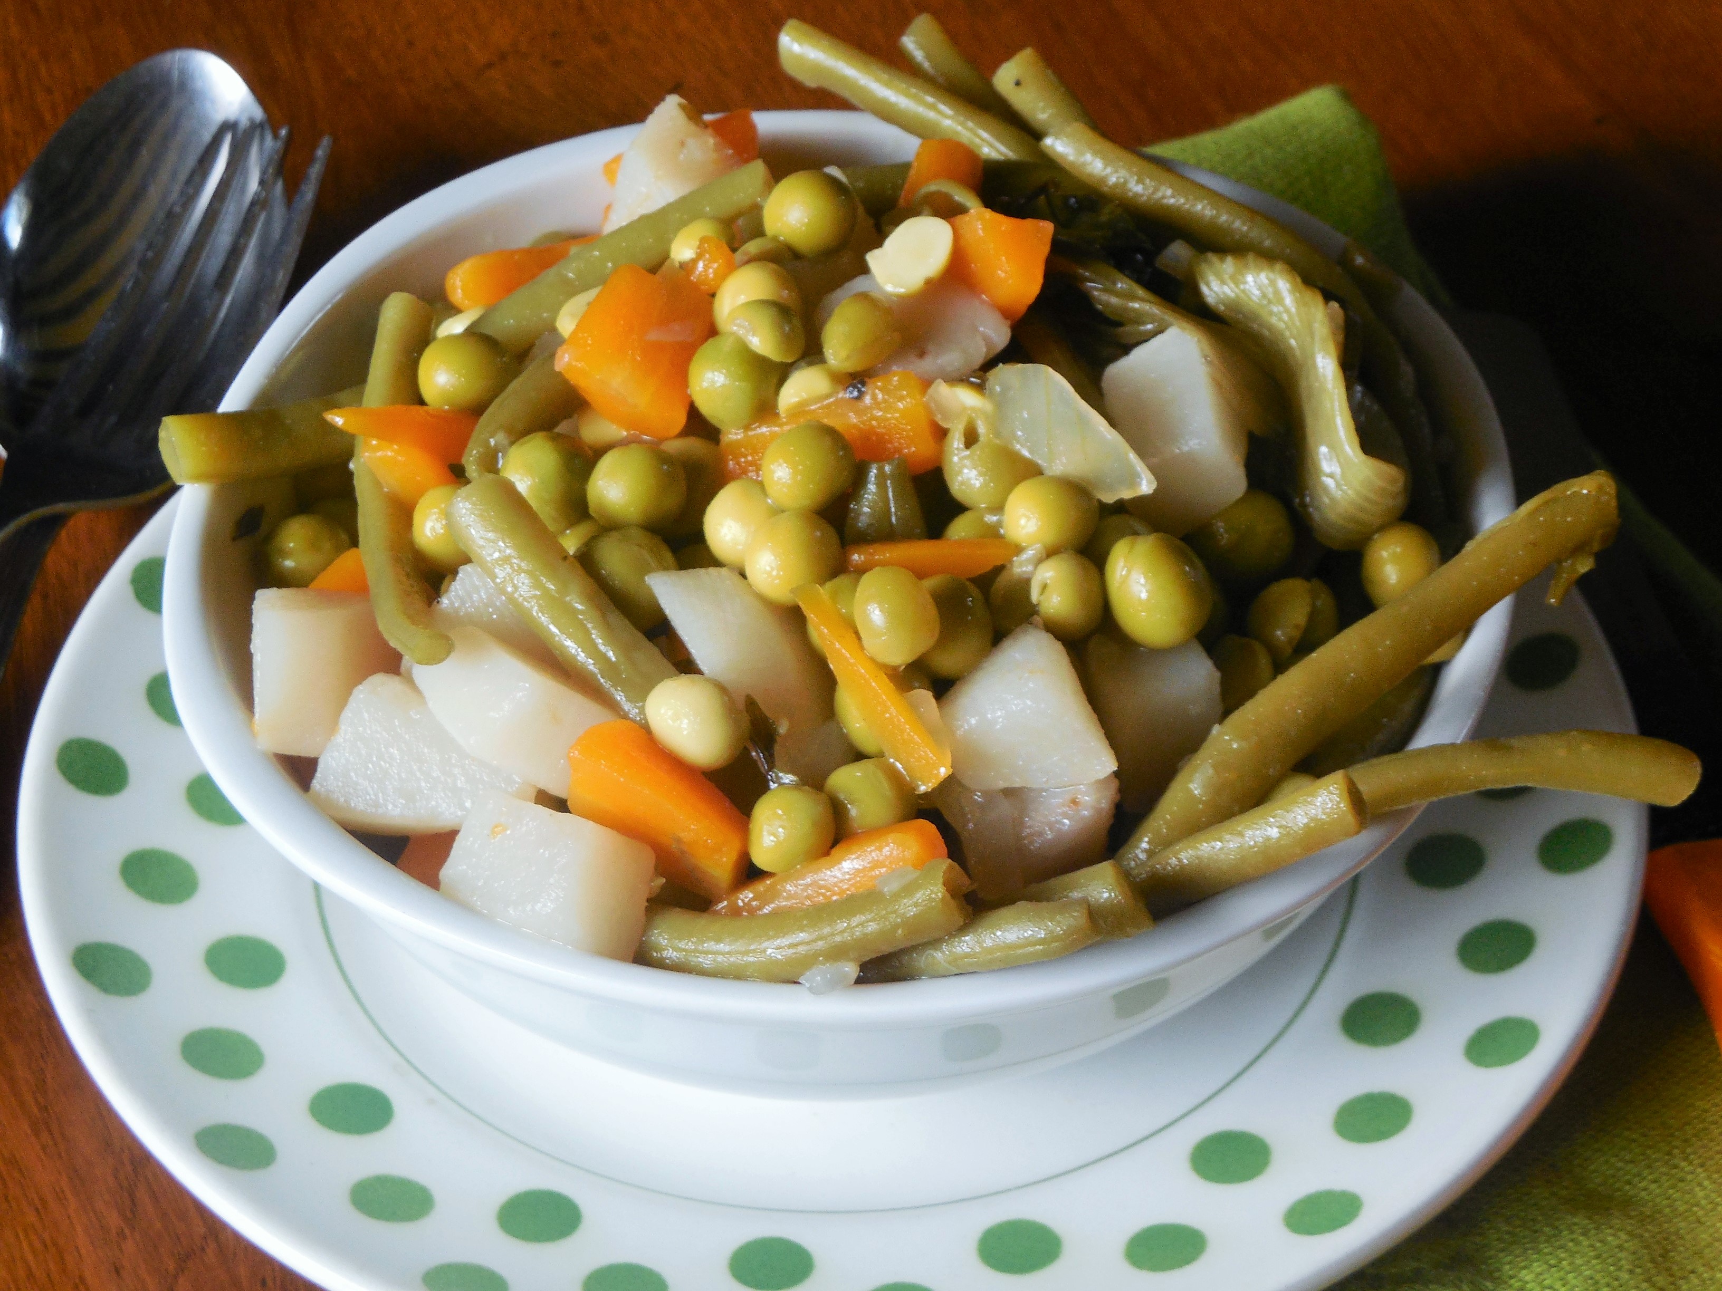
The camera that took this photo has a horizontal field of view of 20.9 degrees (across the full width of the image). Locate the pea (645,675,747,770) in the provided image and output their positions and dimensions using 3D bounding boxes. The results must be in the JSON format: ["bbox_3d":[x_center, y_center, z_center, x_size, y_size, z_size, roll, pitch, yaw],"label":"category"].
[{"bbox_3d":[-0.016,0.007,0.443,0.010,0.009,0.009,-1,43,0],"label":"pea"}]

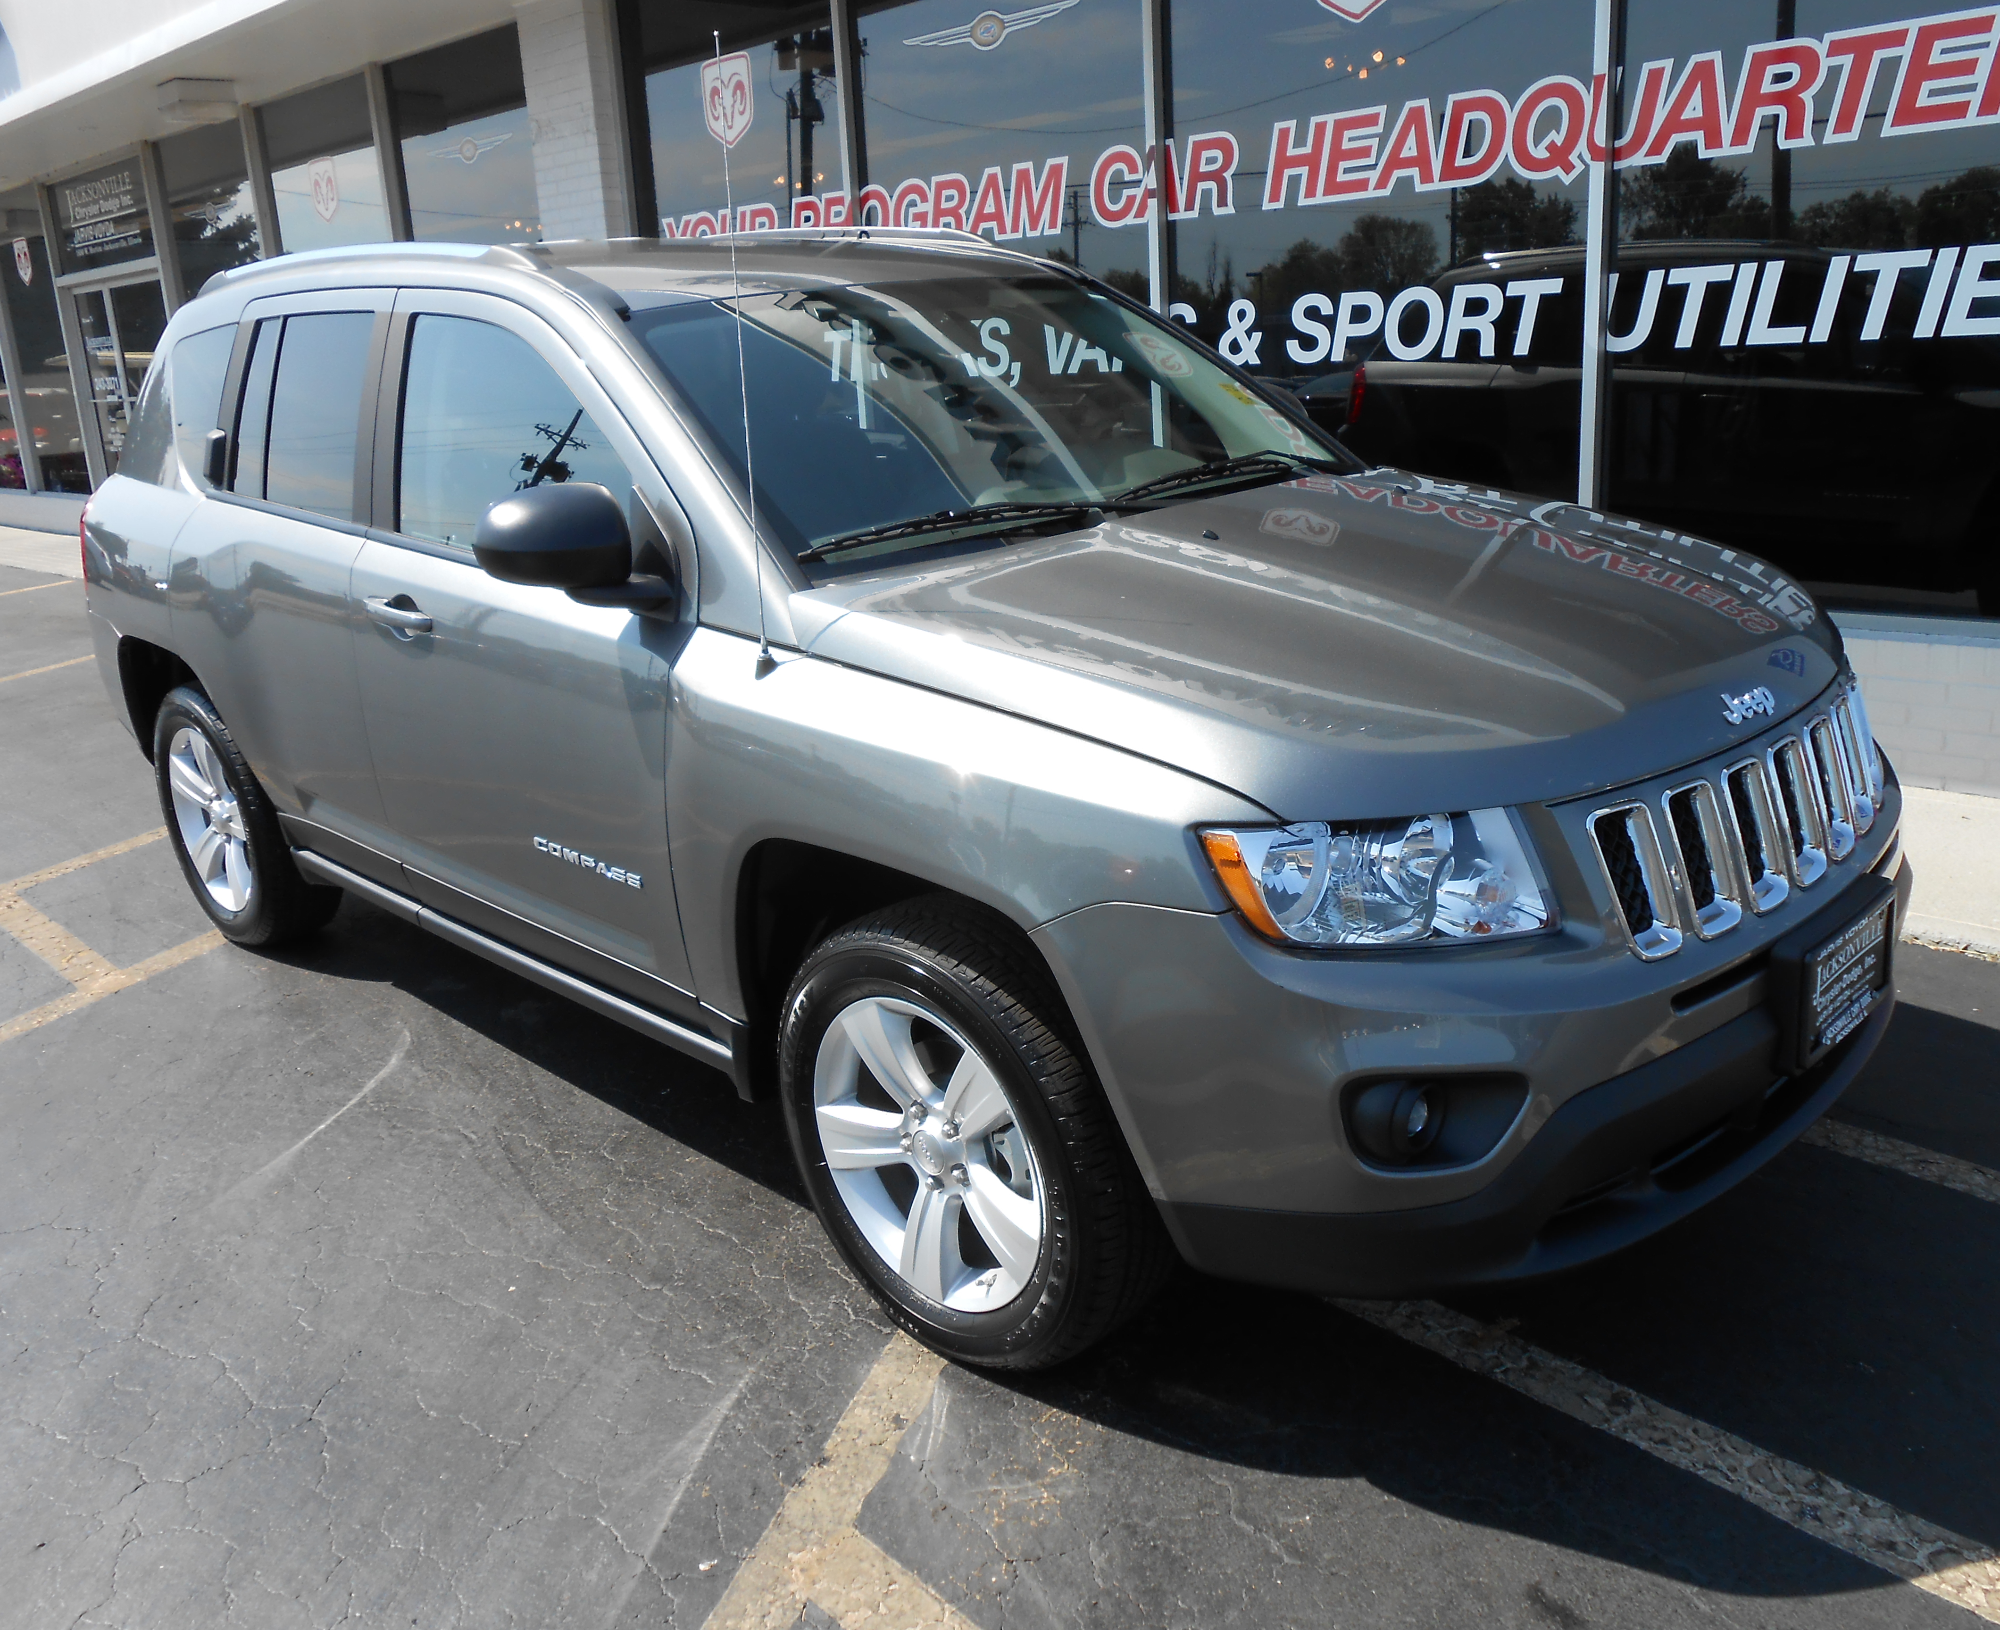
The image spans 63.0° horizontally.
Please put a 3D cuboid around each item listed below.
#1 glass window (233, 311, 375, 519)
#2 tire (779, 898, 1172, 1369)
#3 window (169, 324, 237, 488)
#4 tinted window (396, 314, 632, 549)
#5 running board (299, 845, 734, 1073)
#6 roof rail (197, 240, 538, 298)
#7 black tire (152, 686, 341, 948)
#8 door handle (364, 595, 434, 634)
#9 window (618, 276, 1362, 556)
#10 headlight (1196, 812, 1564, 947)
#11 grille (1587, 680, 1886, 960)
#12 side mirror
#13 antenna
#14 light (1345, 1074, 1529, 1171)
[{"bbox_3d":[-1.468,-0.838,3.420,0.575,0.410,0.050,14,7,43],"label":"glass window"},{"bbox_3d":[-0.040,0.461,2.387,0.685,0.685,0.220,15,25,43],"label":"tire"},{"bbox_3d":[-1.873,-0.957,3.815,0.060,0.370,0.490,7,6,-40],"label":"window"},{"bbox_3d":[-0.832,-0.646,2.809,0.830,0.450,0.050,14,6,42],"label":"tinted window"},{"bbox_3d":[-1.013,0.238,3.158,1.670,0.085,0.075,14,24,43],"label":"running board"},{"bbox_3d":[-1.391,-1.154,3.450,1.600,0.078,0.050,14,24,43],"label":"roof rail"},{"bbox_3d":[-1.905,-0.009,4.142,0.685,0.685,0.220,14,25,42],"label":"black tire"},{"bbox_3d":[-1.110,-0.368,3.001,0.250,0.048,0.050,14,24,43],"label":"door handle"},{"bbox_3d":[0.013,-0.756,3.001,1.410,0.120,0.740,-20,60,-42],"label":"window"},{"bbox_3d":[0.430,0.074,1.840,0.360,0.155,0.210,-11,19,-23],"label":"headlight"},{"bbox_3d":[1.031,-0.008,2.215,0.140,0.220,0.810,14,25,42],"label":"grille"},{"bbox_3d":[-0.605,-0.388,2.377,0.200,0.205,0.245,14,24,43],"label":"side mirror"},{"bbox_3d":[-0.361,-0.626,2.275,0.030,0.862,0.030,11,18,43],"label":"antenna"},{"bbox_3d":[0.512,0.368,1.942,0.210,0.135,0.120,-15,22,-33],"label":"light"}]

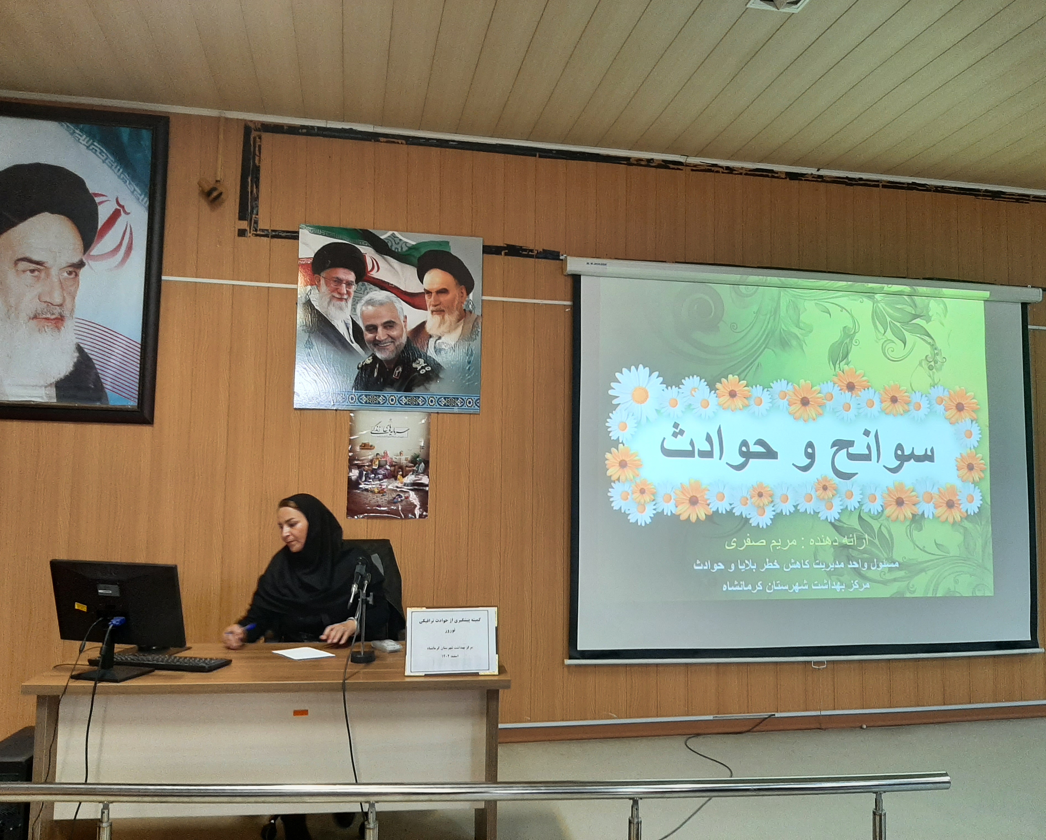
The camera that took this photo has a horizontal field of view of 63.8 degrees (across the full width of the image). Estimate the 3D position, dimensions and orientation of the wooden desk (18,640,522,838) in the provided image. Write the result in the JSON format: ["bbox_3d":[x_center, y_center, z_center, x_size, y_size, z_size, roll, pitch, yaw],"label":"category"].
[{"bbox_3d":[-0.832,1.230,2.974,1.516,0.748,0.670,1,-4,-6],"label":"wooden desk"}]

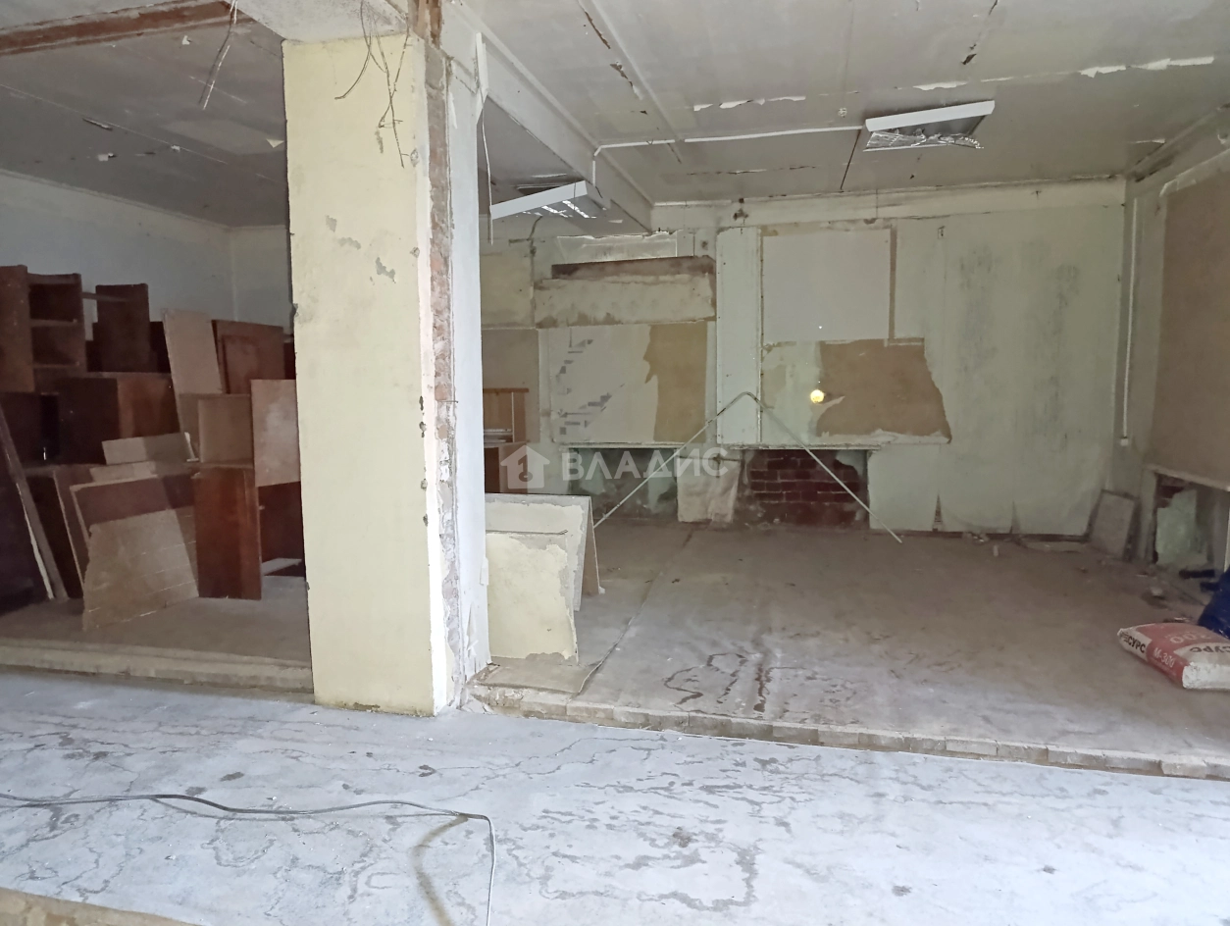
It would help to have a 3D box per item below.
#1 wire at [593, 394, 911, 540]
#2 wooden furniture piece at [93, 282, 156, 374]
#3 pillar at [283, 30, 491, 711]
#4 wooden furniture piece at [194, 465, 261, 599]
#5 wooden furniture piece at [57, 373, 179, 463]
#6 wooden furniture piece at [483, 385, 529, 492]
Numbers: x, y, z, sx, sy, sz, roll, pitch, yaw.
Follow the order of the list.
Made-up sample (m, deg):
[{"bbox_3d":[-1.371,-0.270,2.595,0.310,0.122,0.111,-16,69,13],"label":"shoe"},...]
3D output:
[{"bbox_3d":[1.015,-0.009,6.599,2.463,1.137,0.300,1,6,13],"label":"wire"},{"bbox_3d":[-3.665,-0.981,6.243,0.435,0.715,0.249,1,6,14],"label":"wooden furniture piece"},{"bbox_3d":[-1.011,-0.344,3.749,0.645,2.857,0.496,1,6,14],"label":"pillar"},{"bbox_3d":[-2.429,0.429,5.319,0.425,0.859,0.280,1,6,14],"label":"wooden furniture piece"},{"bbox_3d":[-3.417,-0.305,5.654,0.487,0.554,0.590,1,6,14],"label":"wooden furniture piece"},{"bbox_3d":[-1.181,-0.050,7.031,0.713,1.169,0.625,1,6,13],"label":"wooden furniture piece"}]

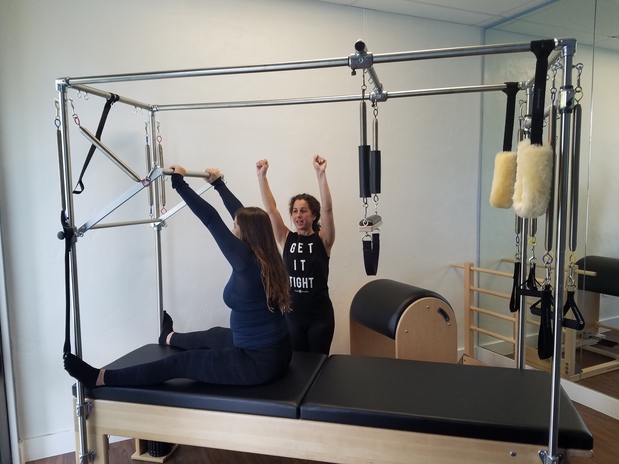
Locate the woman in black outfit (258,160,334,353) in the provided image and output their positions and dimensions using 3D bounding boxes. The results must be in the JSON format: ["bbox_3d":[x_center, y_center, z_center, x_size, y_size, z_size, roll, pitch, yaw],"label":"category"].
[{"bbox_3d":[-0.060,0.442,3.060,0.530,1.870,0.380,1,5,13],"label":"woman in black outfit"}]

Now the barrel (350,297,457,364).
[{"bbox_3d":[0.689,0.848,3.476,0.560,0.890,0.610,-3,6,-26],"label":"barrel"}]

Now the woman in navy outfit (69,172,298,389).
[{"bbox_3d":[-0.602,0.213,2.517,1.060,1.100,0.800,1,5,14],"label":"woman in navy outfit"}]

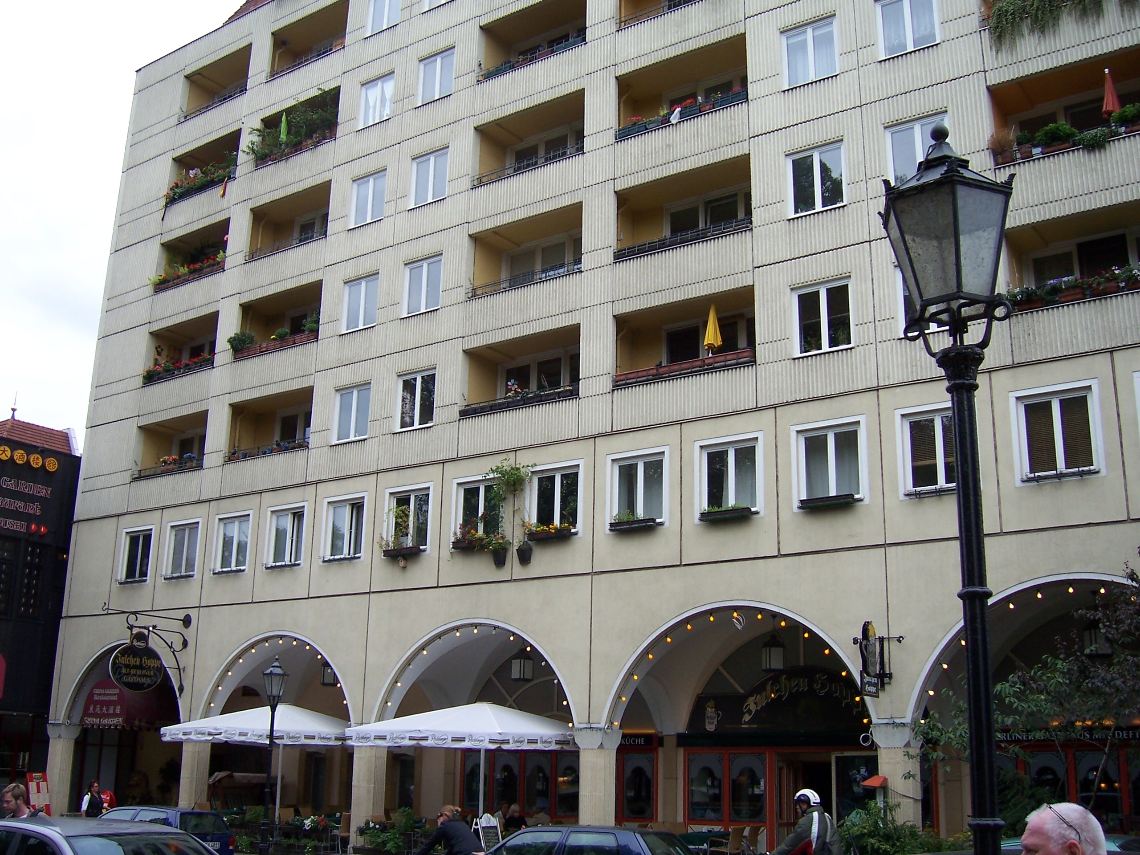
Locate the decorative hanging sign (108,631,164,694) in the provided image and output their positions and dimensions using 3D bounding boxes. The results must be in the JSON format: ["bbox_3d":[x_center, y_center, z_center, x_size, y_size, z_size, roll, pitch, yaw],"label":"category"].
[{"bbox_3d":[-10.427,5.651,28.632,0.100,1.470,1.530,-10,-20,33],"label":"decorative hanging sign"}]

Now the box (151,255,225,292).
[{"bbox_3d":[-10.870,-4.337,33.904,3.100,0.360,0.240,-10,-19,33],"label":"box"}]

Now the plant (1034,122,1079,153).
[{"bbox_3d":[8.338,-4.952,20.312,0.680,0.480,0.320,-10,-19,33],"label":"plant"}]

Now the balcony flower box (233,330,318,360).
[{"bbox_3d":[-7.610,-2.132,30.900,3.220,0.220,0.200,-10,-19,34],"label":"balcony flower box"}]

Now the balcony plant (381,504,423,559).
[{"bbox_3d":[-3.734,2.309,26.400,1.020,1.100,0.280,-10,-19,33],"label":"balcony plant"}]

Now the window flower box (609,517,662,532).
[{"bbox_3d":[1.253,1.887,23.009,1.050,0.160,0.200,-10,-19,33],"label":"window flower box"}]

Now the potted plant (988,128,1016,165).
[{"bbox_3d":[7.587,-4.890,20.820,0.420,0.620,0.400,-10,-19,33],"label":"potted plant"}]

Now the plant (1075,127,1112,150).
[{"bbox_3d":[8.723,-4.849,19.847,0.550,0.360,0.350,-10,-19,33],"label":"plant"}]

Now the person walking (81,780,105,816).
[{"bbox_3d":[-9.517,7.858,23.476,0.380,1.660,0.500,-5,-17,21],"label":"person walking"}]

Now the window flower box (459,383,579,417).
[{"bbox_3d":[-1.098,-0.592,25.425,3.150,0.320,0.150,-10,-20,33],"label":"window flower box"}]

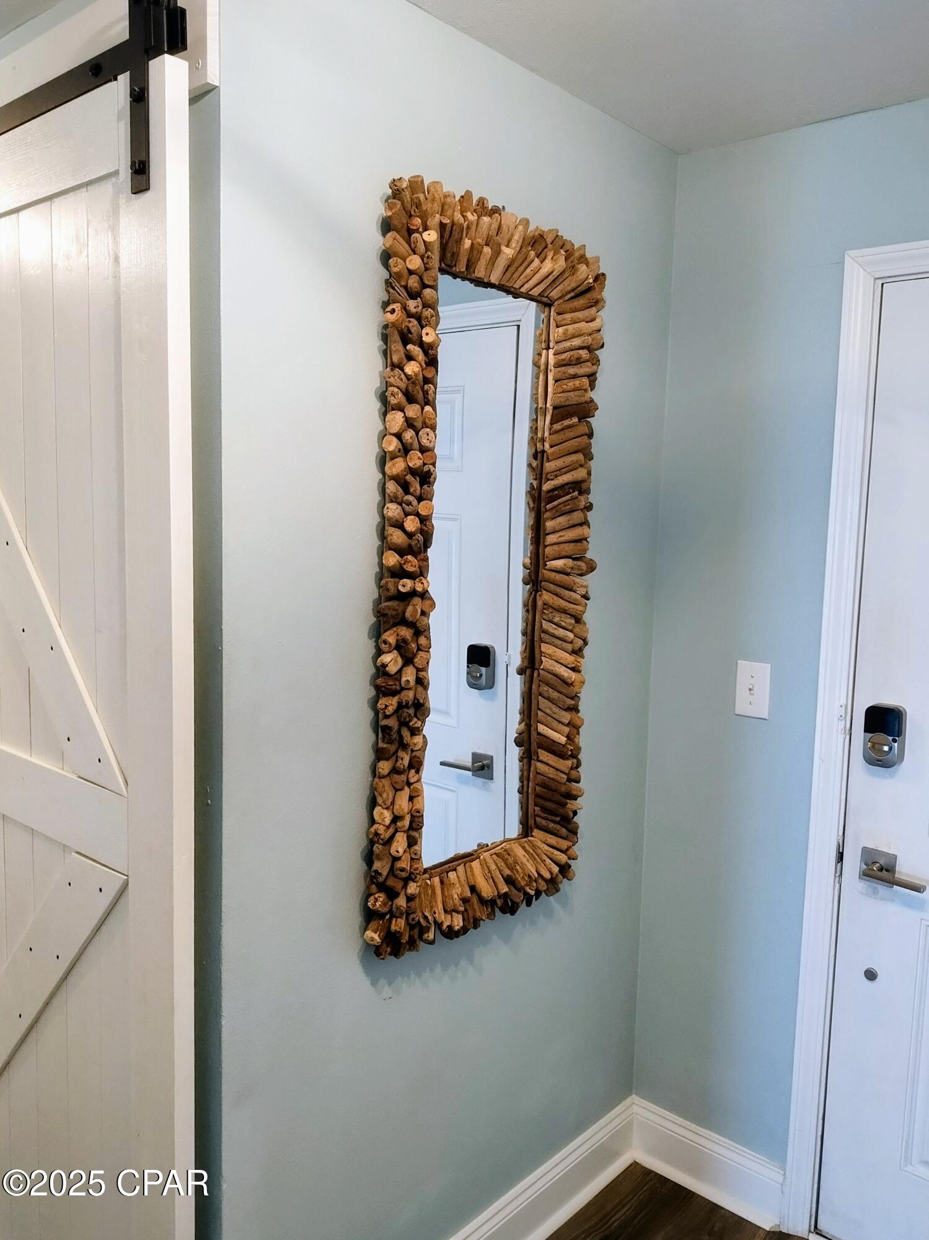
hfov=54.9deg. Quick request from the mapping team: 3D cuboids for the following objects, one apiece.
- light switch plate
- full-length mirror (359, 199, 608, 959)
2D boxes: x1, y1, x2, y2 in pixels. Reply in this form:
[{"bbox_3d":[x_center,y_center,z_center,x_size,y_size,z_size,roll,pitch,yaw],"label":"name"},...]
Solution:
[{"bbox_3d":[0.642,0.157,1.997,0.077,0.122,0.013,7,8,41],"label":"light switch plate"},{"bbox_3d":[0.073,-0.072,1.675,0.077,1.320,0.585,7,8,44],"label":"full-length mirror"}]

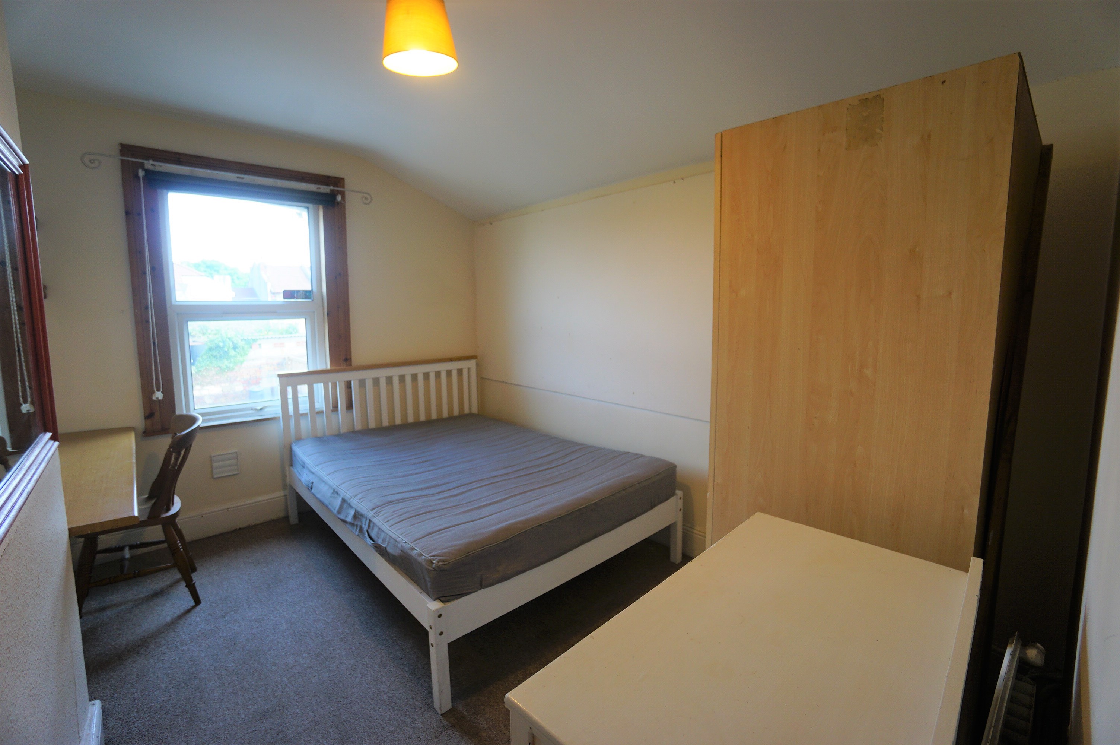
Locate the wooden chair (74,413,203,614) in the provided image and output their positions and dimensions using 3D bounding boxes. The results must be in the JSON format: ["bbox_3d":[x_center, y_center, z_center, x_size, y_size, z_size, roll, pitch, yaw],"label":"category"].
[{"bbox_3d":[-1.924,0.639,2.151,0.505,0.879,0.434,-6,9,-35],"label":"wooden chair"}]

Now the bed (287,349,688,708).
[{"bbox_3d":[-0.545,0.513,2.713,1.445,0.969,1.984,-7,10,-42],"label":"bed"}]

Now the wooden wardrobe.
[{"bbox_3d":[0.926,0.236,1.441,0.727,1.818,0.611,-7,10,-42],"label":"wooden wardrobe"}]

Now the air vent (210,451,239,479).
[{"bbox_3d":[-2.047,0.564,2.857,0.128,0.147,0.020,-7,10,-42],"label":"air vent"}]

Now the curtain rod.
[{"bbox_3d":[-1.847,-1.132,2.789,1.434,0.091,0.071,-7,10,-42],"label":"curtain rod"}]

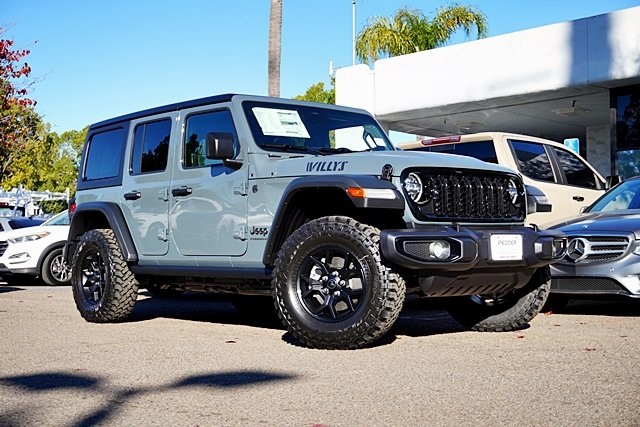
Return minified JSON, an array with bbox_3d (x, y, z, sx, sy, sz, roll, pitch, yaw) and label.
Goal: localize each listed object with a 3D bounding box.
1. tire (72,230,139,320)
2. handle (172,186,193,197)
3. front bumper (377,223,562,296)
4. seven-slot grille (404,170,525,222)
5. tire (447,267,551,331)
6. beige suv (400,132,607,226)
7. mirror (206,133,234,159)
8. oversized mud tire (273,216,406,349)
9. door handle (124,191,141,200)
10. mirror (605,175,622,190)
[{"bbox_3d":[-1.901,0.552,7.567,0.275,0.824,0.824,2,-3,-42],"label":"tire"},{"bbox_3d":[-1.074,-0.170,6.669,0.065,0.060,0.205,2,-3,-42],"label":"handle"},{"bbox_3d":[1.029,0.303,5.523,1.700,0.440,0.380,2,-3,-42],"label":"front bumper"},{"bbox_3d":[0.985,-0.119,5.586,1.220,0.370,0.120,2,-3,-42],"label":"seven-slot grille"},{"bbox_3d":[1.304,0.467,6.410,0.824,0.824,0.275,-2,-3,27],"label":"tire"},{"bbox_3d":[2.009,0.089,10.226,5.500,1.900,1.960,2,-4,-45],"label":"beige suv"},{"bbox_3d":[-0.708,-0.476,6.071,0.190,0.185,0.120,2,-3,-42],"label":"mirror"},{"bbox_3d":[0.114,0.433,5.337,0.824,0.824,0.275,-2,-3,25],"label":"oversized mud tire"},{"bbox_3d":[-1.590,-0.150,7.240,0.065,0.060,0.205,2,-3,-42],"label":"door handle"},{"bbox_3d":[3.542,-0.374,10.300,0.130,0.200,0.230,2,-4,-45],"label":"mirror"}]

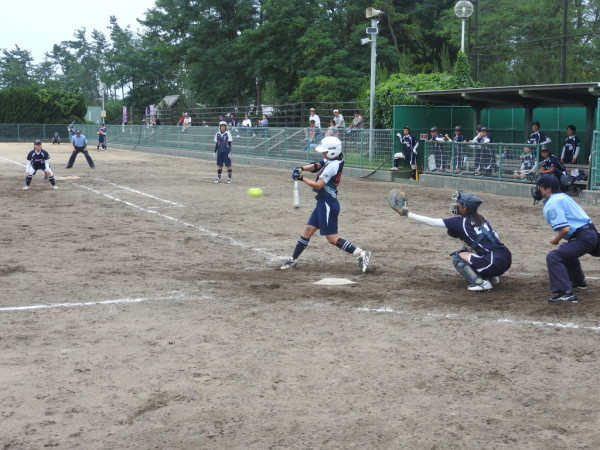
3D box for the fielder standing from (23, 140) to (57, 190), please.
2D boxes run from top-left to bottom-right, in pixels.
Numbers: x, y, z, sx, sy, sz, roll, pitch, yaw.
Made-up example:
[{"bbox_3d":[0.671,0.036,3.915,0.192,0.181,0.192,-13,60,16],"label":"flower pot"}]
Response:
[{"bbox_3d":[-6.479,-1.525,23.837,0.860,1.230,0.620,-2,7,-20],"label":"fielder standing"}]

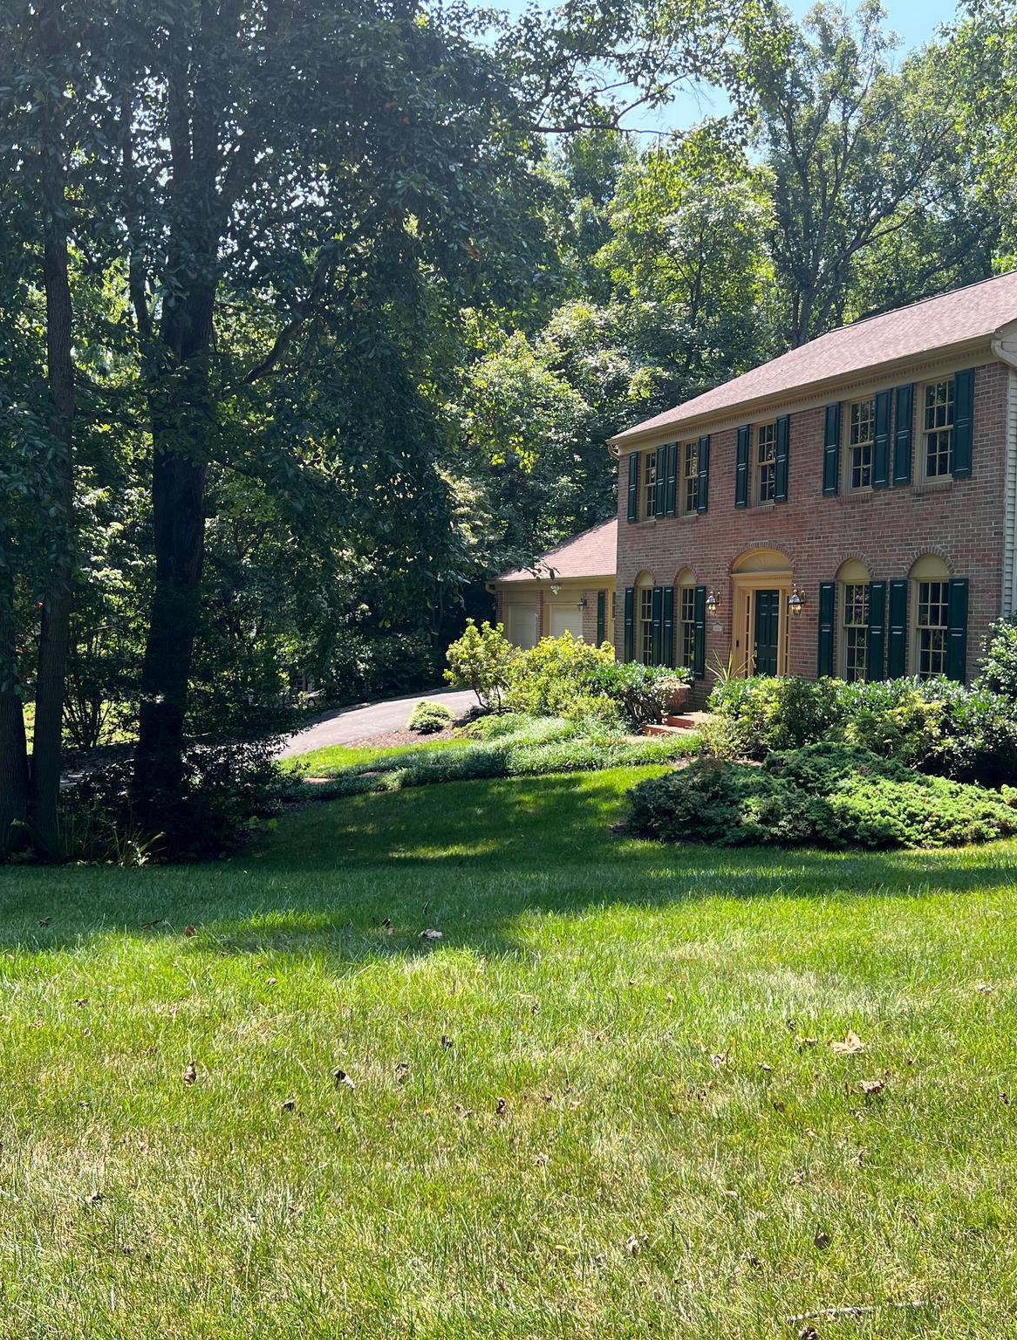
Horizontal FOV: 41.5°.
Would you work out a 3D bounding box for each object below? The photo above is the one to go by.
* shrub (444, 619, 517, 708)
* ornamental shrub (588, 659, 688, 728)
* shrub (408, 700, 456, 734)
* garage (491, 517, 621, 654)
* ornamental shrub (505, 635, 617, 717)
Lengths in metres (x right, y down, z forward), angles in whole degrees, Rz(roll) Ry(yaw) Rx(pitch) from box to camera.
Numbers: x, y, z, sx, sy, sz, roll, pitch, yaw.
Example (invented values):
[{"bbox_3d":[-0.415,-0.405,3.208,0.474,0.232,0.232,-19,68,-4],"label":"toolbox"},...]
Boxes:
[{"bbox_3d":[-0.564,-0.111,26.935,1.478,1.822,1.478,0,3,0],"label":"shrub"},{"bbox_3d":[2.357,0.423,24.558,1.822,1.280,1.576,0,3,0],"label":"ornamental shrub"},{"bbox_3d":[-1.366,0.834,23.655,0.837,0.611,0.837,0,3,0],"label":"shrub"},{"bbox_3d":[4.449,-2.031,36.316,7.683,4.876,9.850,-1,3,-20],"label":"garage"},{"bbox_3d":[0.976,0.125,25.848,2.167,1.674,1.970,0,3,0],"label":"ornamental shrub"}]

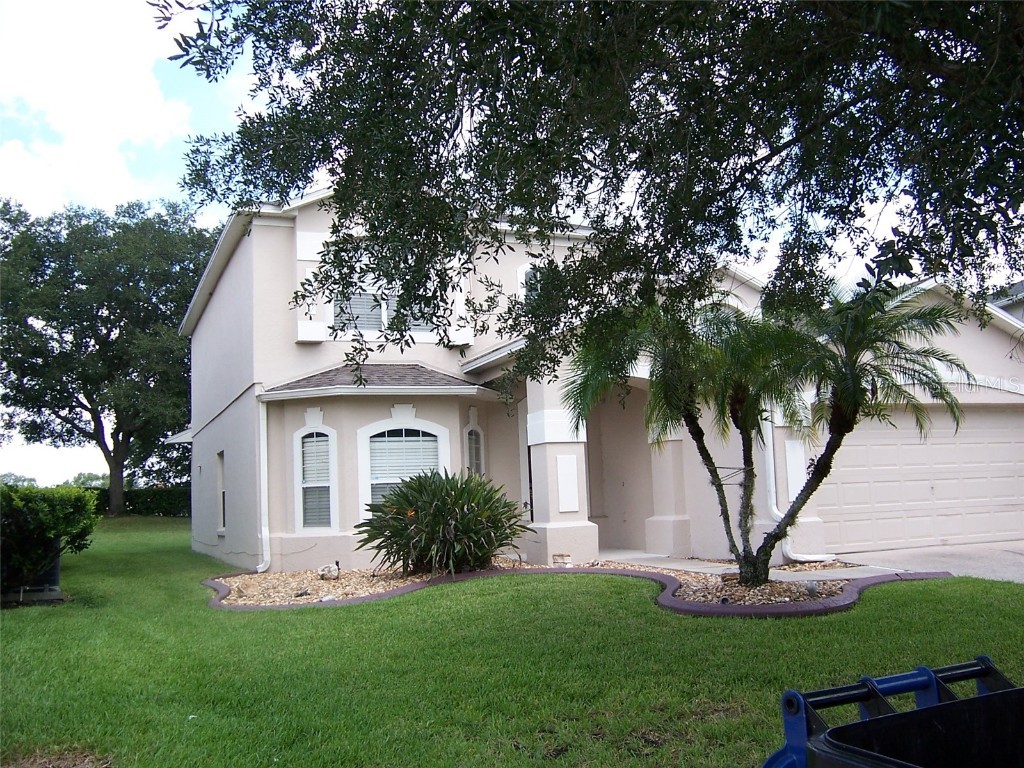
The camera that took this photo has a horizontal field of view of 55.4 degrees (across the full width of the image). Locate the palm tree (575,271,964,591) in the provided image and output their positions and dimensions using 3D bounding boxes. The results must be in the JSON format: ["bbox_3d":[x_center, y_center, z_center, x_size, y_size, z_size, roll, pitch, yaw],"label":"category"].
[{"bbox_3d":[2.884,0.541,11.354,4.470,3.540,3.100,-4,-7,14],"label":"palm tree"}]

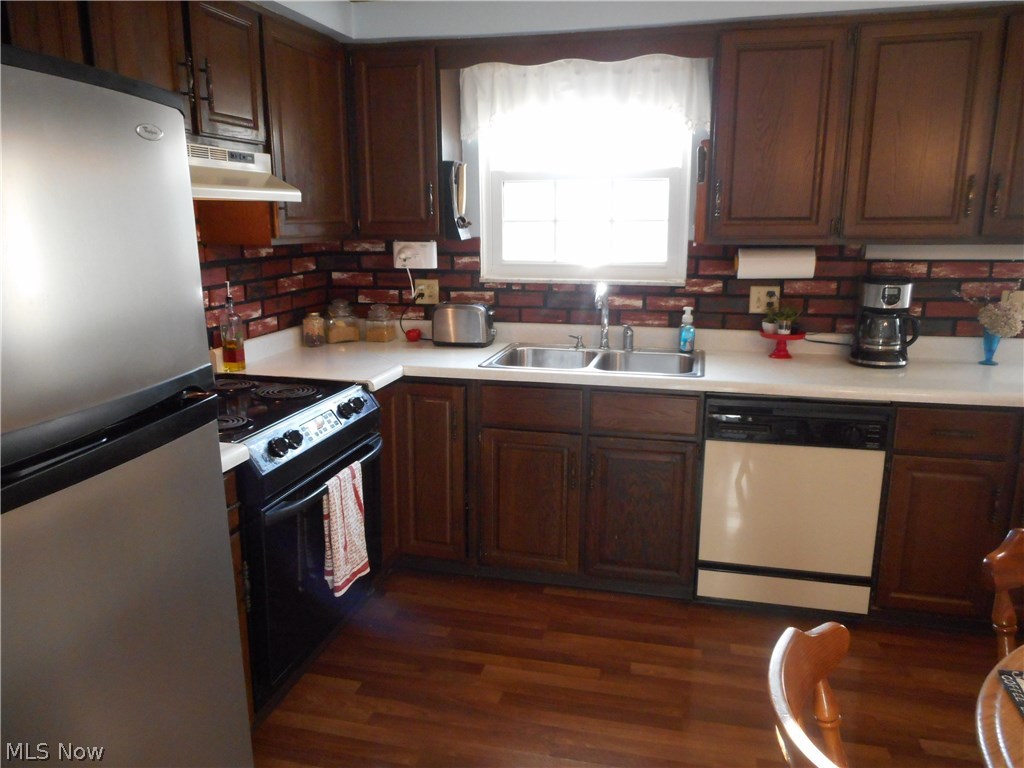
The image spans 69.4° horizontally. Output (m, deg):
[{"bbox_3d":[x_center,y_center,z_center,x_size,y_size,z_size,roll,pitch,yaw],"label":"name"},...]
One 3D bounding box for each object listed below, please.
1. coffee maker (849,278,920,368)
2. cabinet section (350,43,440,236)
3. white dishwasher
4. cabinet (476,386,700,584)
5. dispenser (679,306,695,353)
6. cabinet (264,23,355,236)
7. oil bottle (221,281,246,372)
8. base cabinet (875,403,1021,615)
[{"bbox_3d":[1.449,-0.243,2.872,0.222,0.337,0.225,2,12,11],"label":"coffee maker"},{"bbox_3d":[-0.441,-1.003,3.177,0.400,0.755,0.335,3,12,14],"label":"cabinet section"},{"bbox_3d":[1.069,0.398,2.945,0.604,0.840,0.600,3,12,14],"label":"white dishwasher"},{"bbox_3d":[0.345,0.360,3.125,0.887,0.860,0.595,3,12,14],"label":"cabinet"},{"bbox_3d":[0.749,-0.231,3.138,0.062,0.194,0.055,3,12,14],"label":"dispenser"},{"bbox_3d":[-0.891,-0.922,2.816,0.317,0.752,0.630,3,12,14],"label":"cabinet"},{"bbox_3d":[-1.038,-0.217,2.757,0.066,0.335,0.066,7,14,31],"label":"oil bottle"},{"bbox_3d":[1.554,0.422,2.829,0.391,0.860,0.595,3,12,14],"label":"base cabinet"}]

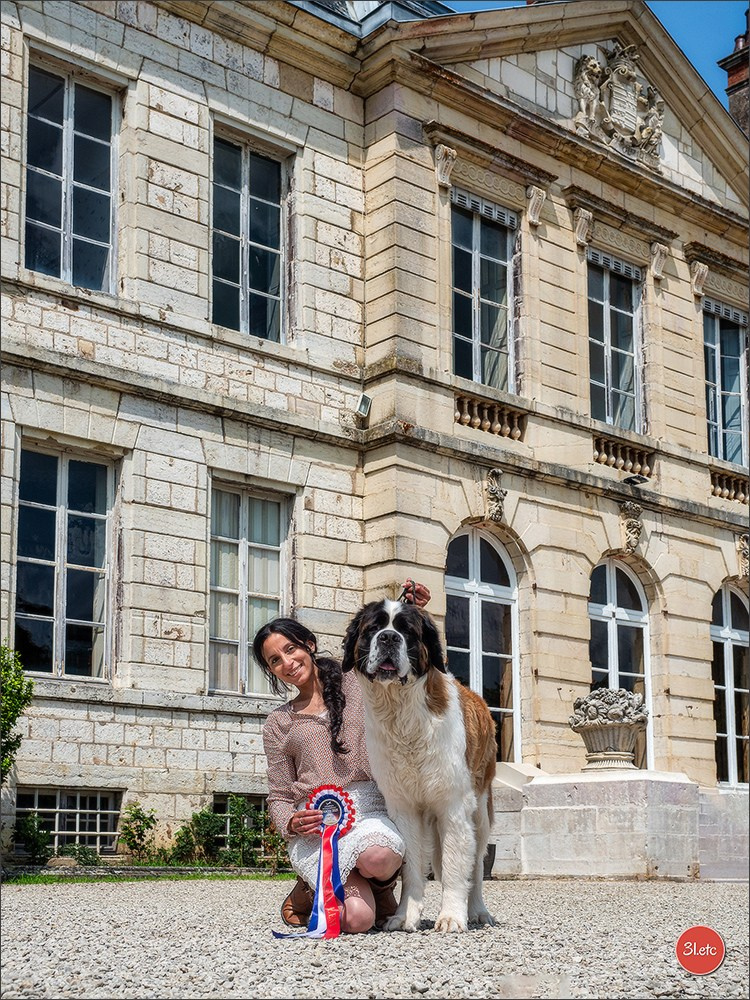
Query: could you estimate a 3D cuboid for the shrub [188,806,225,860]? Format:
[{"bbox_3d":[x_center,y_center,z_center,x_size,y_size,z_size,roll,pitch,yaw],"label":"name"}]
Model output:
[{"bbox_3d":[-1.701,3.361,14.000,0.360,0.540,0.340,0,-12,0],"label":"shrub"}]

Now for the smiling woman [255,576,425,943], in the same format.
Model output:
[{"bbox_3d":[-0.122,0.836,4.500,0.560,1.070,0.640,4,-13,-15],"label":"smiling woman"}]

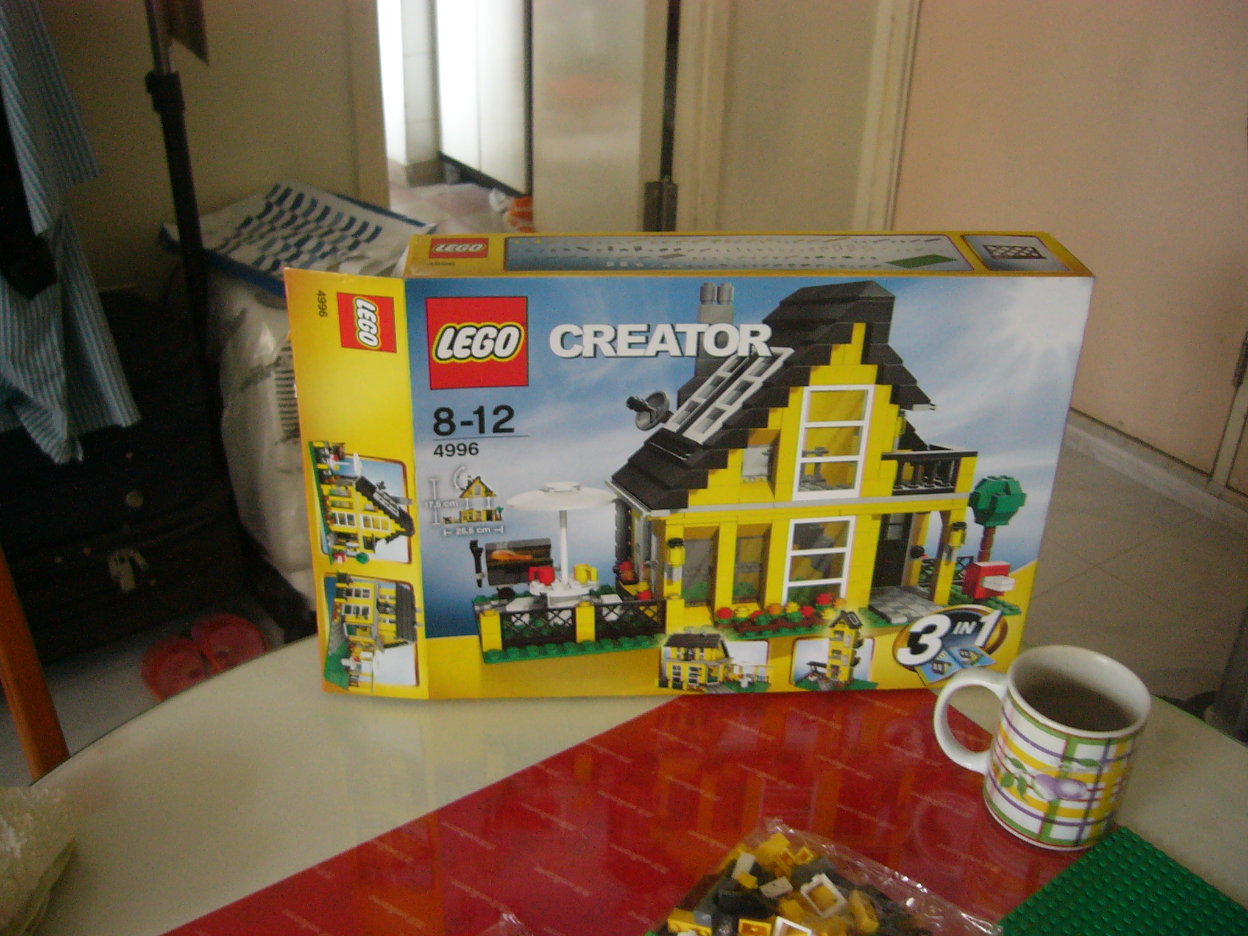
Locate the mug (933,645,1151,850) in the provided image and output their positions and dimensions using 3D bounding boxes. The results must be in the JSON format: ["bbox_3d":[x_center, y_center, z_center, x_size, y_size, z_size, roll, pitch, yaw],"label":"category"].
[{"bbox_3d":[0.245,0.163,0.760,0.115,0.091,0.078,13,33,18],"label":"mug"}]

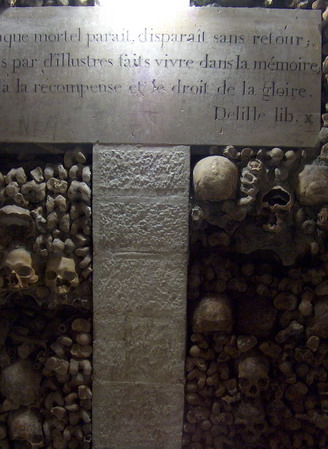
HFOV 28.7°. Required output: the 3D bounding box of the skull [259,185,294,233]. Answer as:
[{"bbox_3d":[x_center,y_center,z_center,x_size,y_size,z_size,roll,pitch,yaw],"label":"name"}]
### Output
[{"bbox_3d":[0.376,-0.053,2.140,0.130,0.160,0.165,2,6,14],"label":"skull"}]

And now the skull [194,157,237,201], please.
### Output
[{"bbox_3d":[0.171,-0.152,2.120,0.145,0.145,0.175,1,6,0],"label":"skull"}]

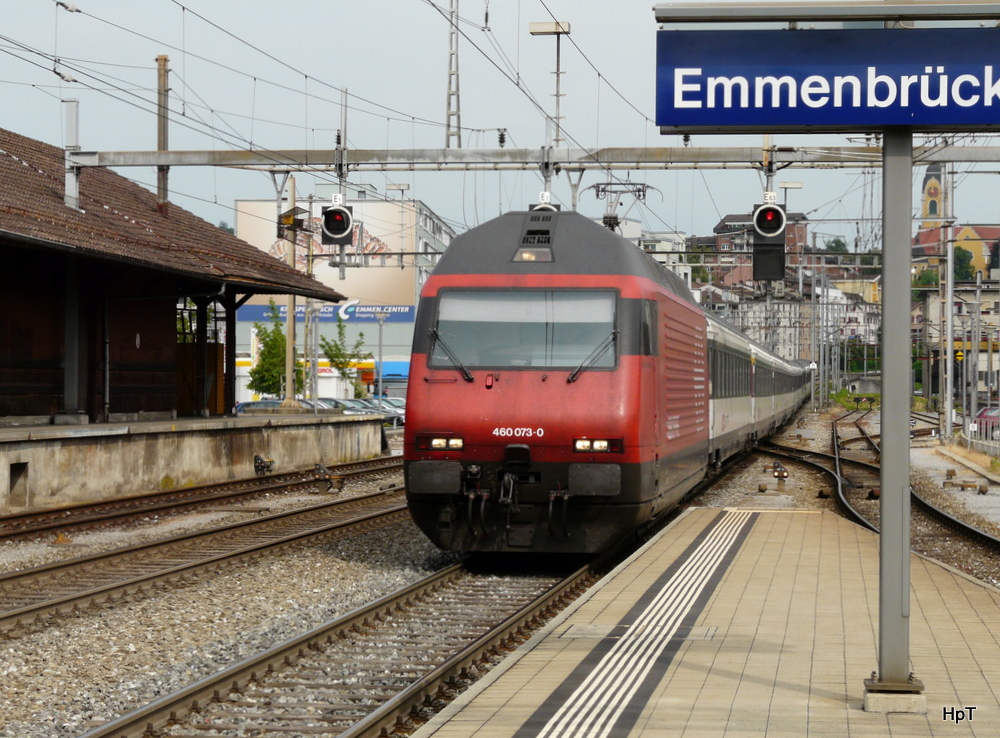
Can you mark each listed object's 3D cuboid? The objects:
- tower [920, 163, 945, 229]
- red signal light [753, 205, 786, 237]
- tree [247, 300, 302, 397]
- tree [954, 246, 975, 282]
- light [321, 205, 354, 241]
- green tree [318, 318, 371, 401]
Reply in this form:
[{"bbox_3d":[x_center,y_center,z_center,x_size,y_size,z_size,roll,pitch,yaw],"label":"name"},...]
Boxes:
[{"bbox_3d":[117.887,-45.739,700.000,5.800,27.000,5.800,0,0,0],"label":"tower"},{"bbox_3d":[5.744,-3.137,54.800,0.710,0.730,0.400,0,0,7],"label":"red signal light"},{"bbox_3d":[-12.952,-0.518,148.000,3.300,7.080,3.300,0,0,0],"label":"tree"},{"bbox_3d":[120.653,-27.232,670.000,6.200,10.000,6.000,0,0,0],"label":"tree"},{"bbox_3d":[-3.533,-3.185,55.900,0.710,0.760,0.400,0,0,7],"label":"light"},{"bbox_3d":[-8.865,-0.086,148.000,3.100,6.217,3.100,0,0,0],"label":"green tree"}]

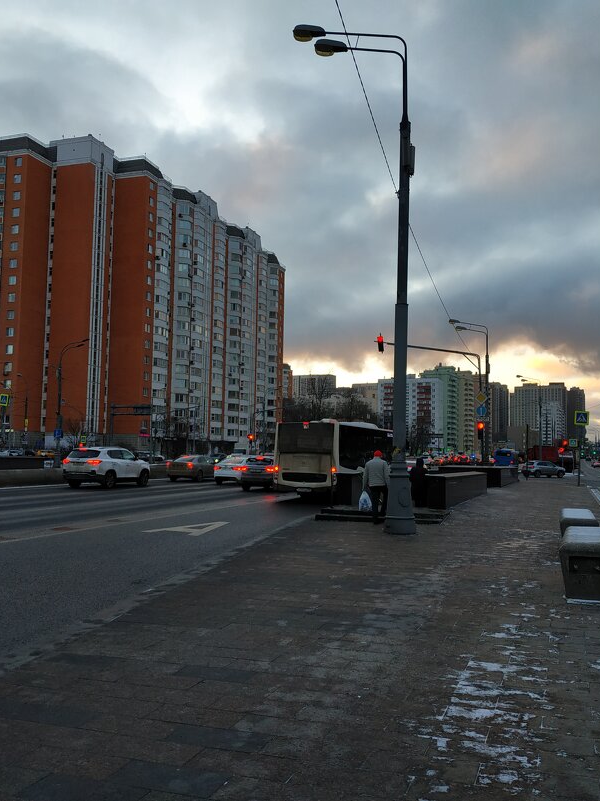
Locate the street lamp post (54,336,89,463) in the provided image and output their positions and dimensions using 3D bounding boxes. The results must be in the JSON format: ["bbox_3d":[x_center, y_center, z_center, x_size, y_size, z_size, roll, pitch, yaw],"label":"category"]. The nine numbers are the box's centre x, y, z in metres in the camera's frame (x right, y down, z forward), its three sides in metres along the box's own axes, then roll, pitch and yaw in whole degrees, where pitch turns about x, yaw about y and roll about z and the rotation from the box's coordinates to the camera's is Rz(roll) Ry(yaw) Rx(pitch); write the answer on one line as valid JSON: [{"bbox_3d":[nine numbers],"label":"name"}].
[{"bbox_3d":[-19.989,0.282,64.991,2.928,11.362,0.550,0,-4,20],"label":"street lamp post"}]

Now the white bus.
[{"bbox_3d":[2.125,2.677,33.187,2.520,3.050,12.000,0,-4,18],"label":"white bus"}]

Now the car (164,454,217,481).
[{"bbox_3d":[-5.845,3.906,42.548,1.800,1.460,4.620,0,-4,20],"label":"car"}]

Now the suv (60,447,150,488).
[{"bbox_3d":[-8.821,3.092,34.337,1.920,1.790,4.770,0,-4,20],"label":"suv"}]

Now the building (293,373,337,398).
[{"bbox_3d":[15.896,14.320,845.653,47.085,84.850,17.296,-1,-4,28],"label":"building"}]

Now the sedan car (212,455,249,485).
[{"bbox_3d":[-2.778,3.733,38.943,1.750,1.470,4.450,0,-4,18],"label":"sedan car"}]

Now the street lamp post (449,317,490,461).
[{"bbox_3d":[12.172,0.137,52.460,2.800,11.300,1.000,0,-4,18],"label":"street lamp post"}]

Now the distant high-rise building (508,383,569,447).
[{"bbox_3d":[246.837,23.145,759.550,52.000,80.000,20.000,-1,-4,25],"label":"distant high-rise building"}]

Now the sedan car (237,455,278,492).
[{"bbox_3d":[-1.172,3.421,34.609,1.820,1.580,4.350,0,-4,18],"label":"sedan car"}]

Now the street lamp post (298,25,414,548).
[{"bbox_3d":[1.180,-2.939,16.860,3.068,11.641,0.690,0,-4,20],"label":"street lamp post"}]

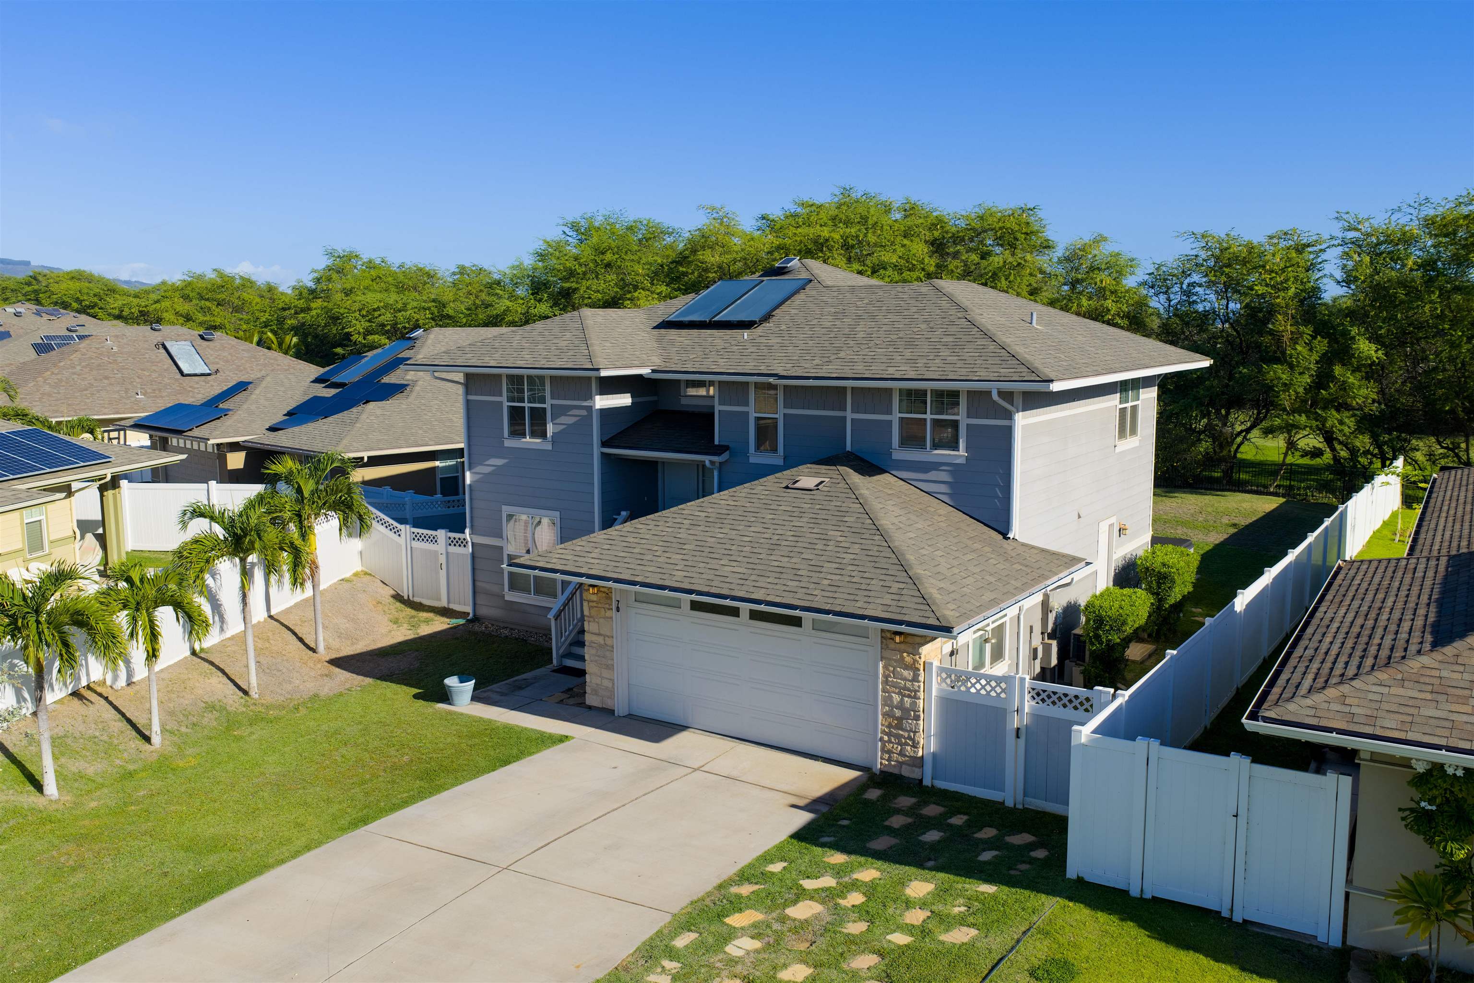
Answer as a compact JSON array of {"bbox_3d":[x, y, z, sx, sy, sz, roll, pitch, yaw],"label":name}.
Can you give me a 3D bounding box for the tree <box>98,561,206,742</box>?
[{"bbox_3d":[-9.403,2.615,18.592,1.900,3.120,1.900,0,8,0],"label":"tree"}]

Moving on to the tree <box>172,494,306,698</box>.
[{"bbox_3d":[-9.083,1.899,20.995,2.400,3.850,2.400,0,8,0],"label":"tree"}]

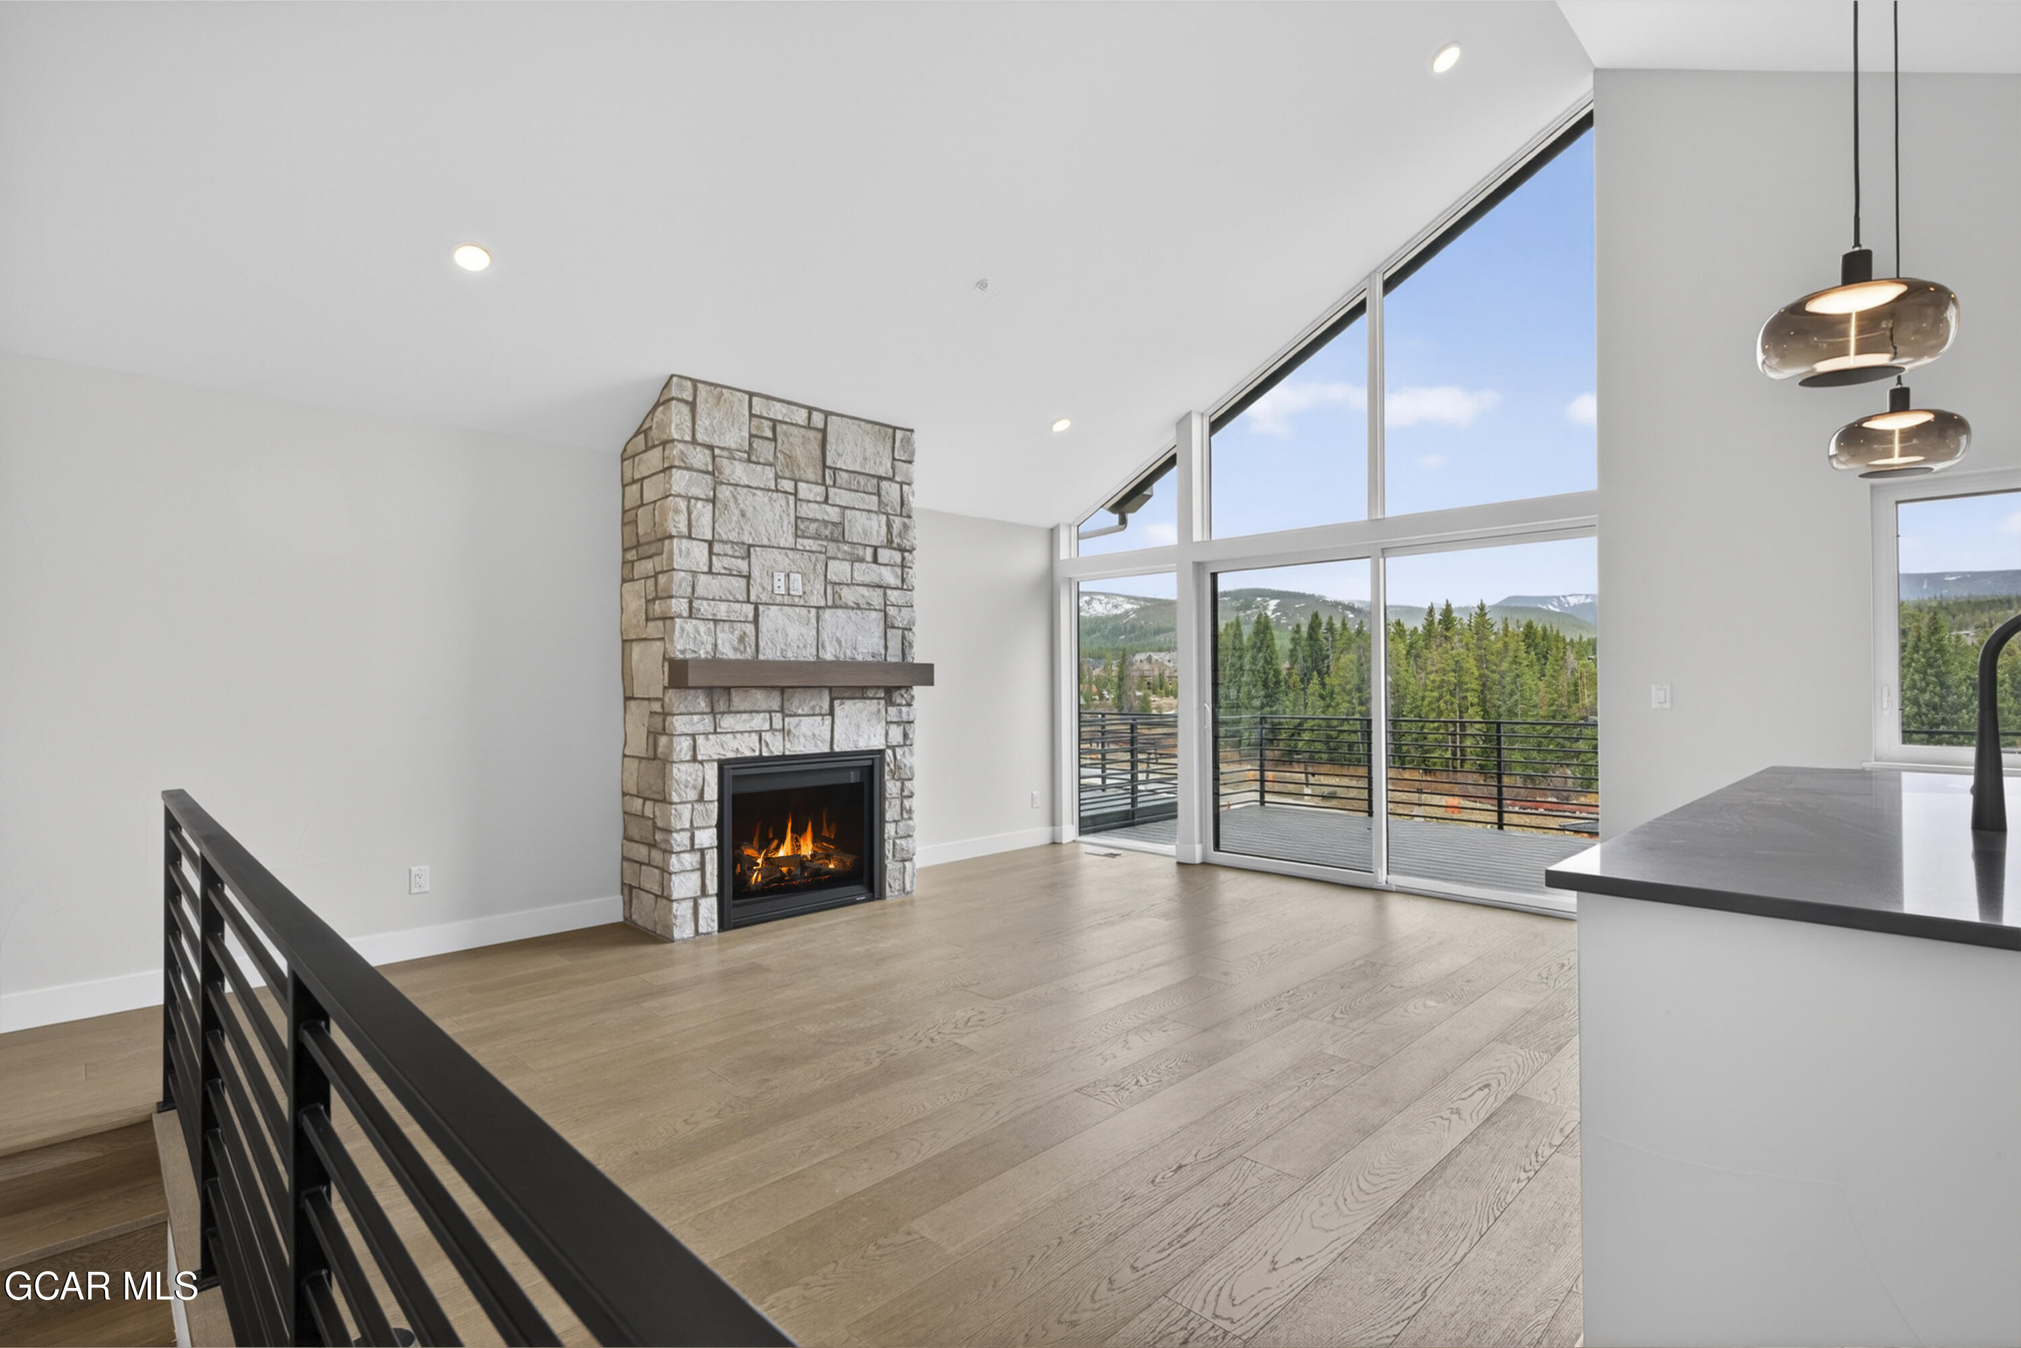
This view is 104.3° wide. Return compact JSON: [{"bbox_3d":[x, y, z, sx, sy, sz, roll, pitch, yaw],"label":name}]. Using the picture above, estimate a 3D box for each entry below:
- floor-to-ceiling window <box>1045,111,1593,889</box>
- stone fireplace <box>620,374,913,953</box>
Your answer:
[{"bbox_3d":[1.744,-0.852,5.222,3.492,4.346,0.140,-1,-1,39],"label":"floor-to-ceiling window"},{"bbox_3d":[-1.333,-0.067,4.538,1.443,2.793,0.640,0,-1,-43],"label":"stone fireplace"}]

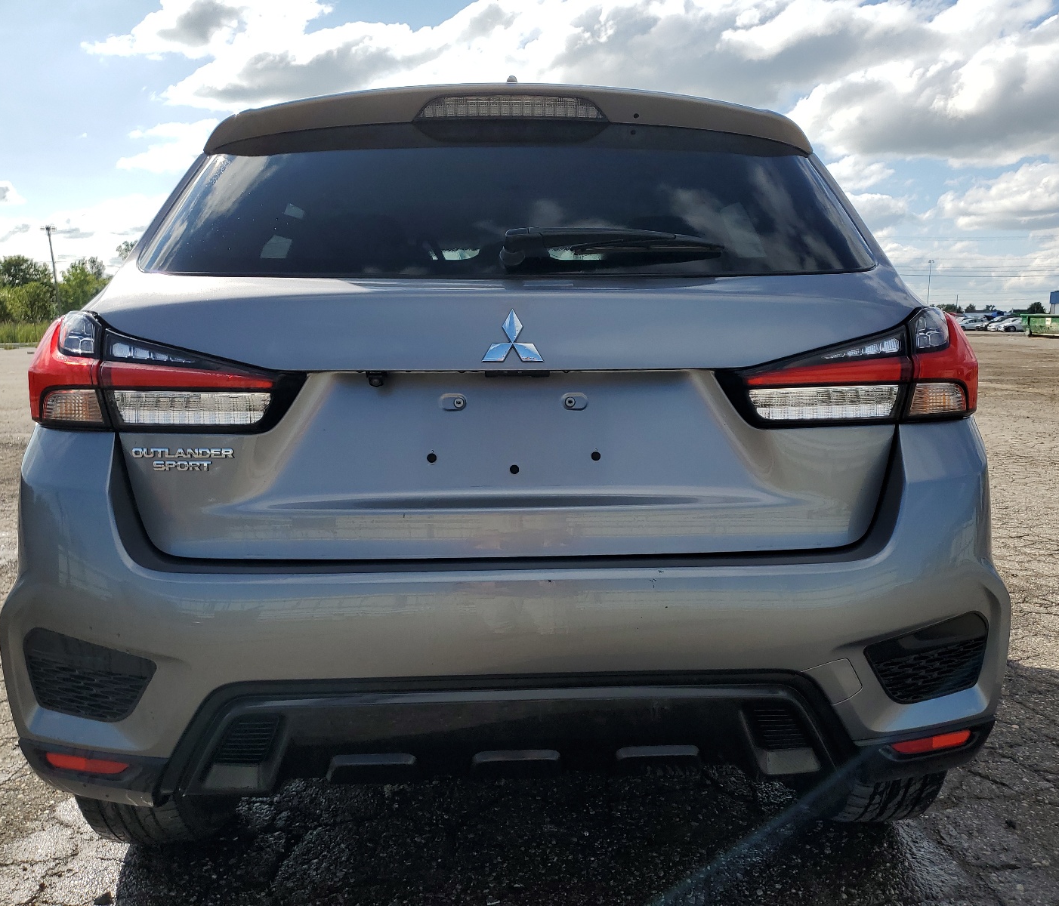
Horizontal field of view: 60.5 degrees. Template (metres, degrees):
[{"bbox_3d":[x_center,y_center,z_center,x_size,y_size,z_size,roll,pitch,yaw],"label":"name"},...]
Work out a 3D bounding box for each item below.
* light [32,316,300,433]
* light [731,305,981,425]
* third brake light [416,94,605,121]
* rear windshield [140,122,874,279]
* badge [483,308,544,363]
[{"bbox_3d":[-0.608,-0.143,1.526,0.490,0.195,0.270,-1,8,-2],"label":"light"},{"bbox_3d":[0.548,-0.155,1.562,0.490,0.195,0.270,-1,8,-2],"label":"light"},{"bbox_3d":[-0.032,-0.594,1.566,0.325,0.047,0.050,-1,8,-2],"label":"third brake light"},{"bbox_3d":[-0.035,-0.440,1.613,1.290,0.410,0.090,-1,-32,-2],"label":"rear windshield"},{"bbox_3d":[-0.026,-0.181,1.400,0.096,0.085,0.014,-1,0,-2],"label":"badge"}]

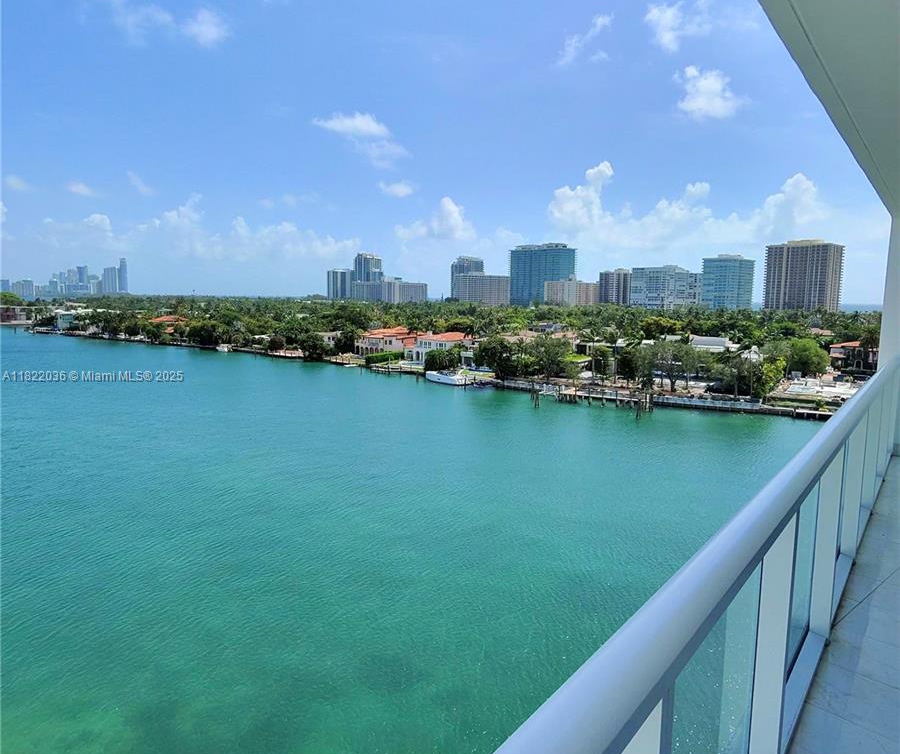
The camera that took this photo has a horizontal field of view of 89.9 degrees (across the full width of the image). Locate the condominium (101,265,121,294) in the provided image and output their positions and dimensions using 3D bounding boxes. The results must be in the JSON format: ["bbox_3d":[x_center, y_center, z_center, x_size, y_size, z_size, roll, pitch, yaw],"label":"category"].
[{"bbox_3d":[-1782.114,-500.021,2361.493,68.000,150.000,42.000,-8,13,-41],"label":"condominium"}]

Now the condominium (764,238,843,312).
[{"bbox_3d":[361.707,-93.506,456.999,44.000,84.000,52.000,-8,13,-41],"label":"condominium"}]

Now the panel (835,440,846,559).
[{"bbox_3d":[2.341,0.825,2.715,1.080,0.950,0.020,-8,13,-43],"label":"panel"}]

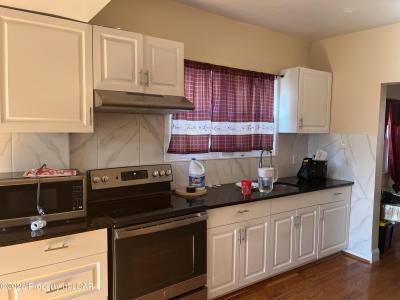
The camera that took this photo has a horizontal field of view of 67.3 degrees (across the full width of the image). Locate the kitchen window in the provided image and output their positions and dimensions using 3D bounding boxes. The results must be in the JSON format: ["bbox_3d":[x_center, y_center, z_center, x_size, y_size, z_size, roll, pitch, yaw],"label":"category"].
[{"bbox_3d":[0.305,-0.398,3.235,1.517,0.960,0.085,-2,4,-33],"label":"kitchen window"}]

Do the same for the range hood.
[{"bbox_3d":[-0.488,-0.381,2.445,0.762,0.141,0.490,-2,4,-33],"label":"range hood"}]

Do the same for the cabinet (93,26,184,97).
[{"bbox_3d":[-0.533,-0.682,2.496,0.760,0.451,0.320,-2,4,-33],"label":"cabinet"}]

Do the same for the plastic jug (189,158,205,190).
[{"bbox_3d":[-0.038,0.241,2.938,0.158,0.300,0.120,0,4,-1],"label":"plastic jug"}]

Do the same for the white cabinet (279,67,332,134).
[{"bbox_3d":[1.305,-0.582,3.714,0.598,0.754,0.303,-2,4,-33],"label":"white cabinet"}]

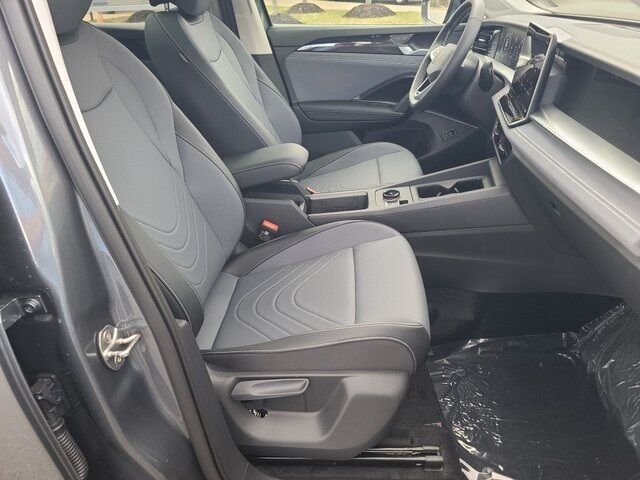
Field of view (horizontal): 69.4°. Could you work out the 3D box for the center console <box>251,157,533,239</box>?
[{"bbox_3d":[0.190,-0.112,1.462,0.825,0.170,0.220,-5,30,4],"label":"center console"}]

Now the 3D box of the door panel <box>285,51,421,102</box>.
[{"bbox_3d":[0.170,-0.688,1.947,0.585,0.210,0.060,1,31,1],"label":"door panel"}]

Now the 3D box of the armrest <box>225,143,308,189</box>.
[{"bbox_3d":[-0.170,-0.233,1.399,0.295,0.090,0.180,-2,30,3],"label":"armrest"}]

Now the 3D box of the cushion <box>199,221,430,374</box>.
[{"bbox_3d":[0.016,0.129,1.219,0.520,0.170,0.510,-3,30,3],"label":"cushion"}]

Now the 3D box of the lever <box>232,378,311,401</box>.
[{"bbox_3d":[-0.107,0.334,1.018,0.167,0.038,0.040,-3,30,3],"label":"lever"}]

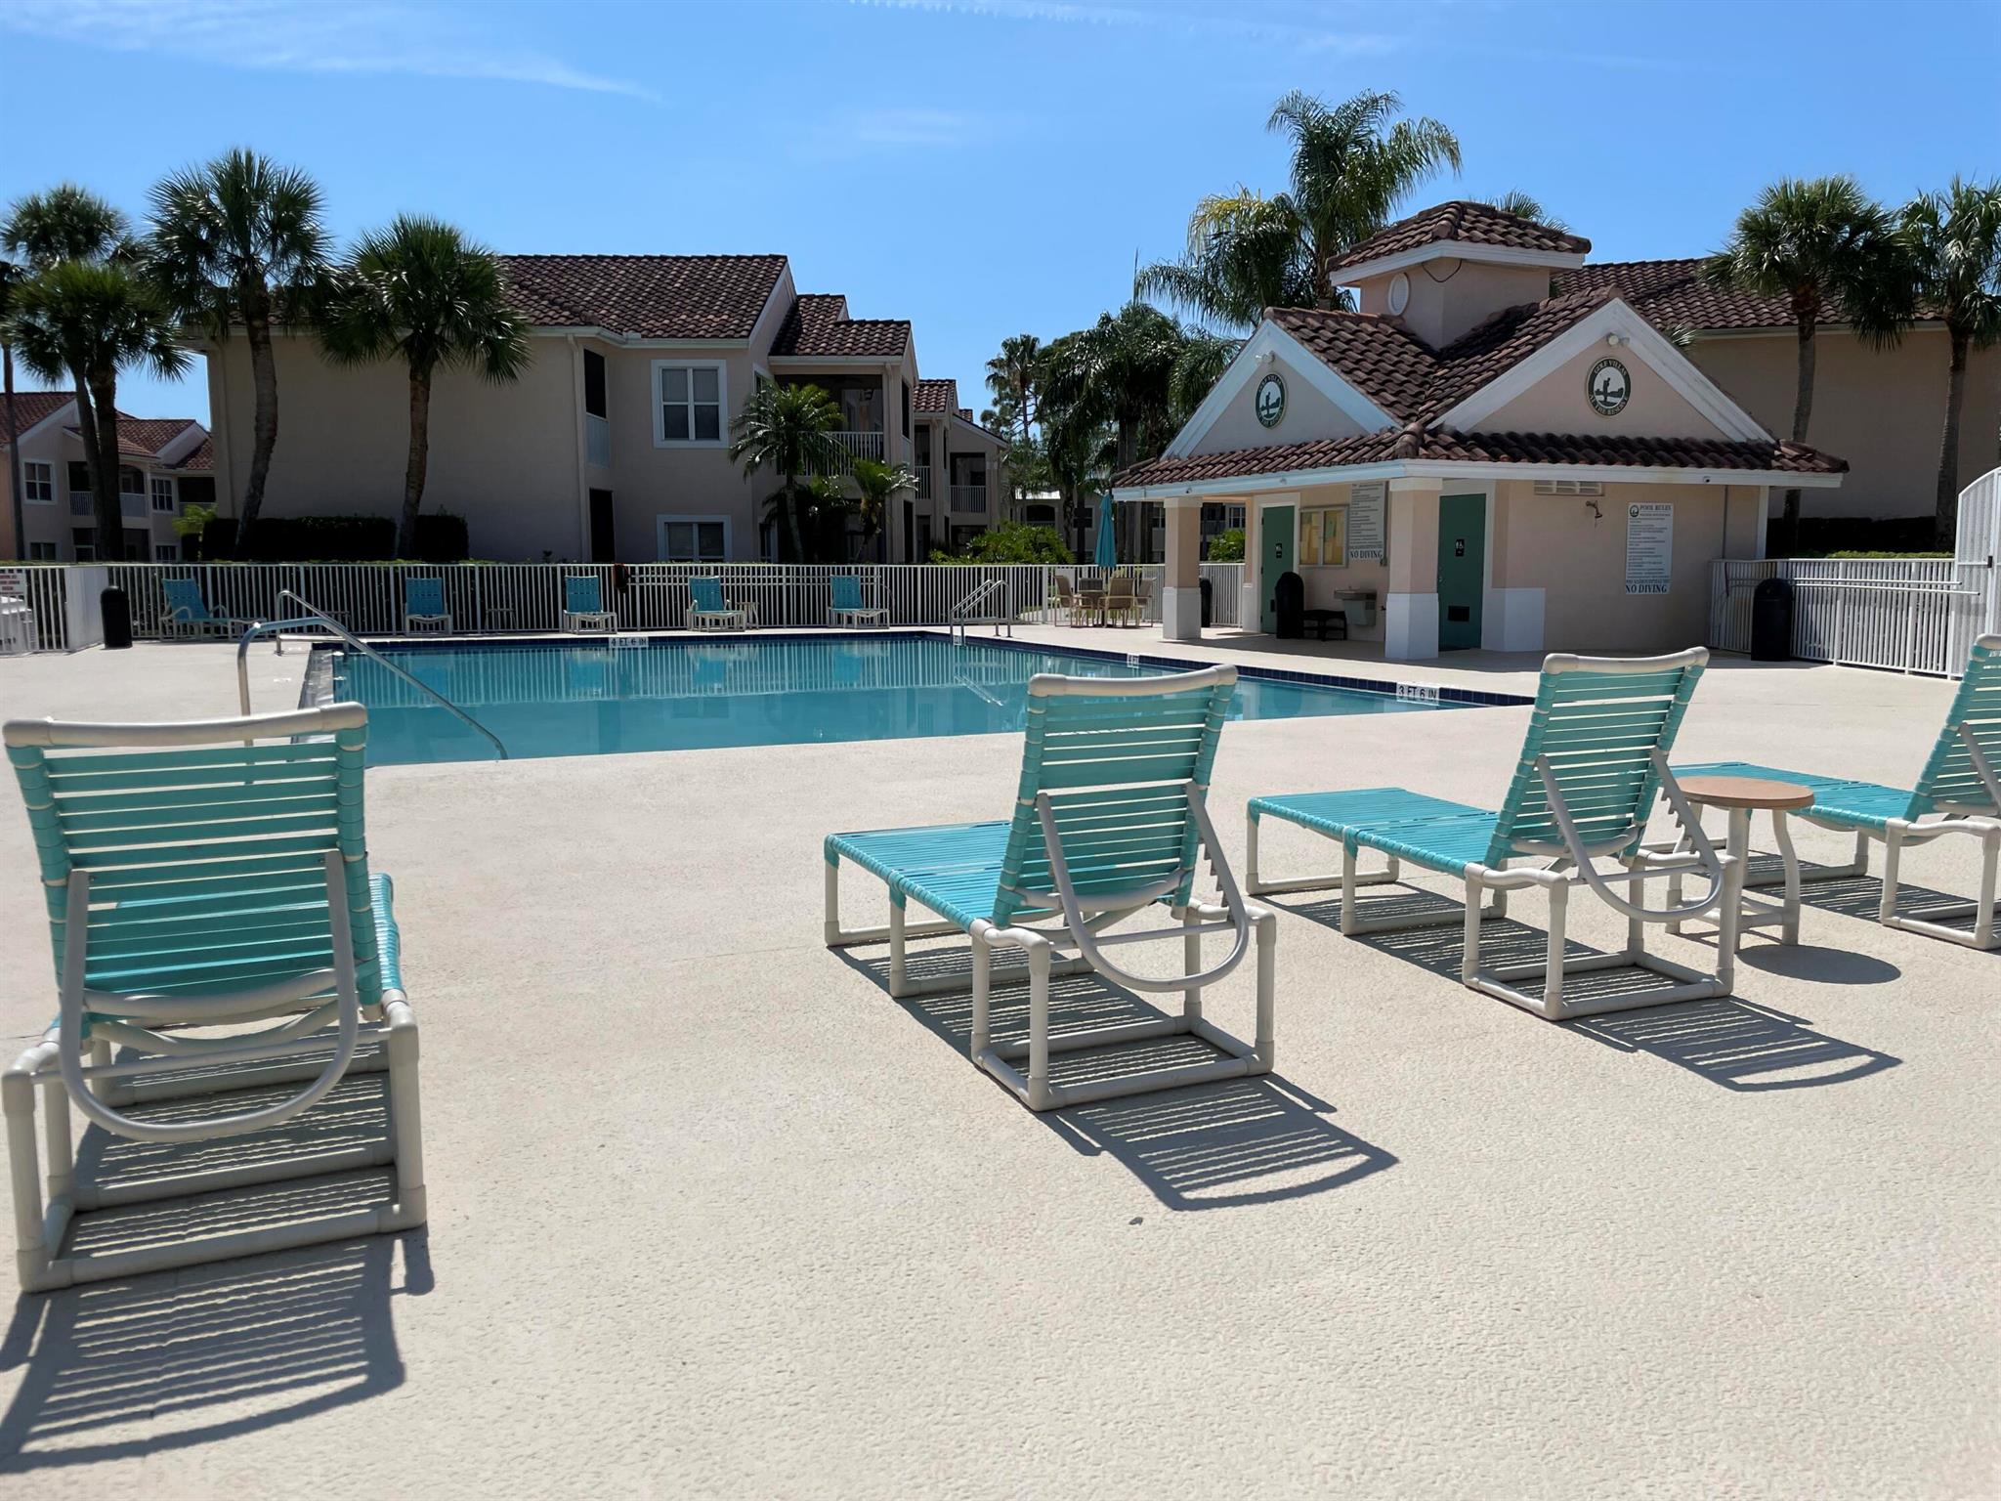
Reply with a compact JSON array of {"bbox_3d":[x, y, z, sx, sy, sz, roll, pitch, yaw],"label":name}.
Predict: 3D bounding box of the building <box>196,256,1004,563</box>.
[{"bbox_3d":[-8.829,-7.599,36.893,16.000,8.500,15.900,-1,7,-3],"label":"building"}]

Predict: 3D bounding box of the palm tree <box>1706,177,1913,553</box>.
[{"bbox_3d":[13.289,-5.662,25.001,3.336,7.398,3.336,0,7,0],"label":"palm tree"}]

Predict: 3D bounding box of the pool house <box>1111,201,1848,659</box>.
[{"bbox_3d":[6.739,-4.806,22.353,7.428,6.396,7.259,-3,8,-23],"label":"pool house"}]

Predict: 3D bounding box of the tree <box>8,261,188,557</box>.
[{"bbox_3d":[-16.333,-5.499,27.526,3.232,6.681,3.232,0,7,0],"label":"tree"}]

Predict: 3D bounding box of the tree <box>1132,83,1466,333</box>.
[{"bbox_3d":[6.105,-7.965,30.759,6.420,10.615,6.420,0,7,0],"label":"tree"}]

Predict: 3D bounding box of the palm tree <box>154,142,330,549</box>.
[{"bbox_3d":[-13.807,-6.521,27.704,3.295,8.646,3.295,0,7,0],"label":"palm tree"}]

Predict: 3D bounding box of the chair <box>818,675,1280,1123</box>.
[{"bbox_3d":[0.053,0.217,4.056,0.625,0.955,1.630,-3,8,-23],"label":"chair"}]

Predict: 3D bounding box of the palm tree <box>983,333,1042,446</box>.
[{"bbox_3d":[0.562,-13.539,70.876,2.926,11.901,2.926,0,7,0],"label":"palm tree"}]

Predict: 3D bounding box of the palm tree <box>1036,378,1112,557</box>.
[{"bbox_3d":[2.096,-7.464,43.414,2.572,6.553,2.572,0,7,0],"label":"palm tree"}]

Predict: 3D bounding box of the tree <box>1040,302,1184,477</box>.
[{"bbox_3d":[3.324,-8.686,44.271,4.572,8.760,4.572,0,7,0],"label":"tree"}]

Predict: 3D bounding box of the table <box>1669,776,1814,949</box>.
[{"bbox_3d":[2.334,0.359,4.769,0.467,0.482,0.467,0,7,0],"label":"table"}]

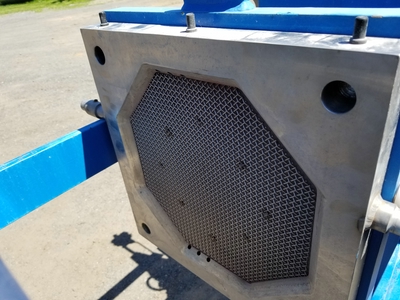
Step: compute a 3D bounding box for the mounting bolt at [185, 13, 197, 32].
[{"bbox_3d":[-0.014,-0.204,0.483,0.017,0.026,0.017,-5,31,3],"label":"mounting bolt"}]

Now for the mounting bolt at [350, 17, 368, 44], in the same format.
[{"bbox_3d":[0.171,-0.127,0.319,0.017,0.026,0.017,22,41,39],"label":"mounting bolt"}]

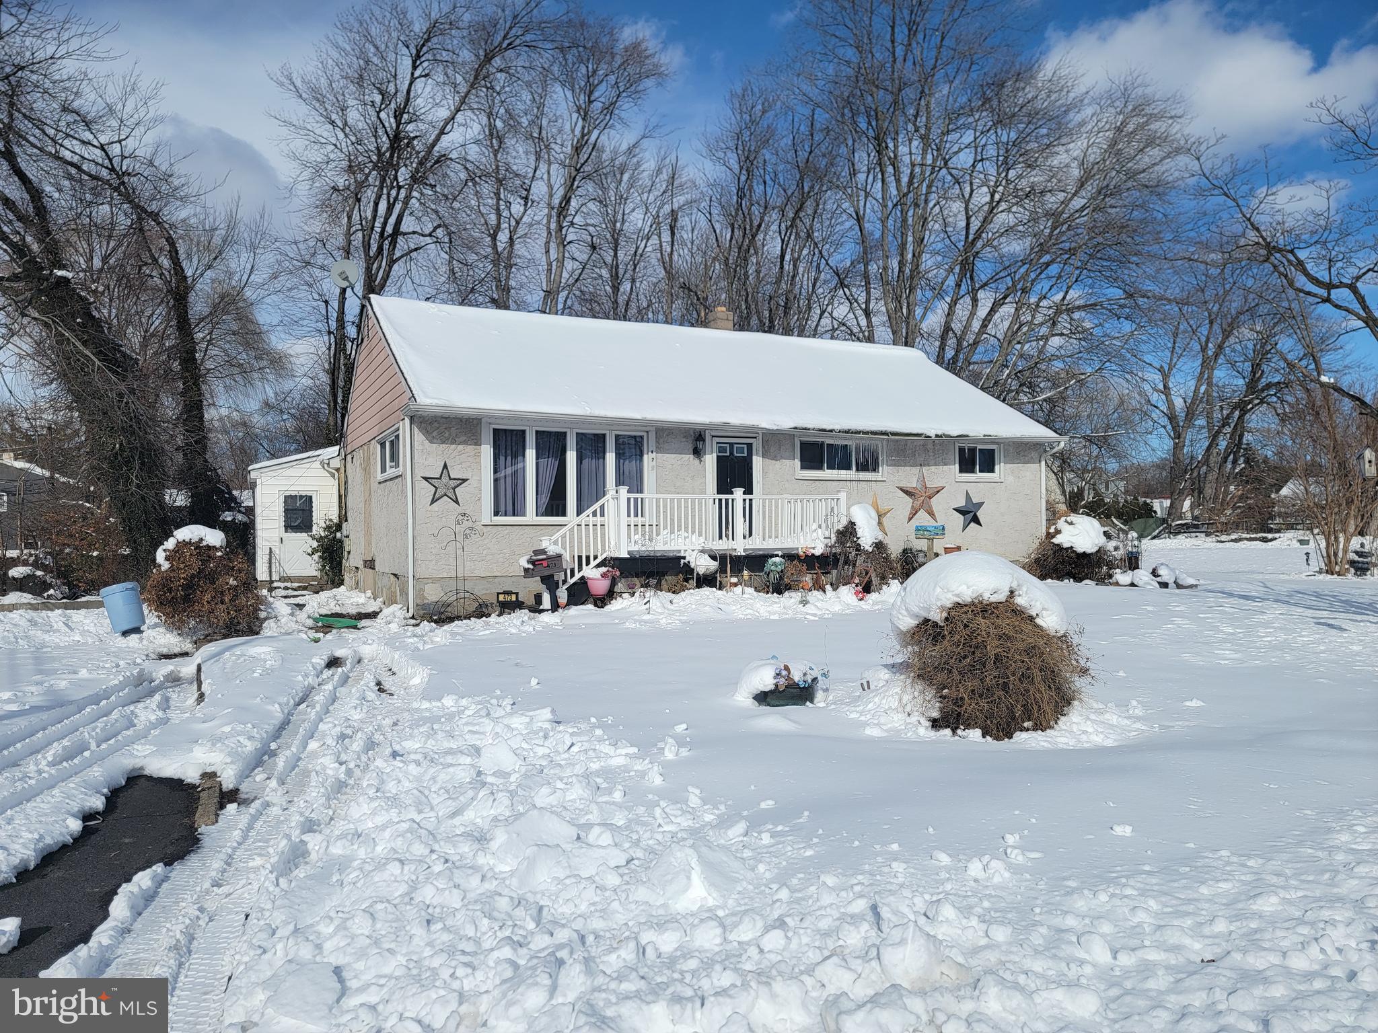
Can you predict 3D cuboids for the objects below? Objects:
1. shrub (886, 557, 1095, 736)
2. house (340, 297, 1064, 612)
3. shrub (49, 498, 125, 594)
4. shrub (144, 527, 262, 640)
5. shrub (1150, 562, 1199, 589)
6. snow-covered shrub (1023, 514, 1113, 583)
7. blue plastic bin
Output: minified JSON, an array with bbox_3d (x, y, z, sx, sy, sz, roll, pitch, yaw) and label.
[{"bbox_3d":[2.210,0.890,7.000,1.450,1.280,1.380,-1,-1,0],"label":"shrub"},{"bbox_3d":[0.133,-1.559,22.732,14.812,6.666,9.875,0,-1,-27],"label":"house"},{"bbox_3d":[-12.600,0.640,20.000,1.650,2.000,1.600,-1,-1,0],"label":"shrub"},{"bbox_3d":[-6.660,1.000,13.100,1.620,1.360,1.500,-1,-1,0],"label":"shrub"},{"bbox_3d":[9.910,1.200,19.500,1.000,0.550,0.850,-1,-1,0],"label":"shrub"},{"bbox_3d":[8.530,0.710,21.500,1.950,1.500,1.800,-1,-1,0],"label":"snow-covered shrub"},{"bbox_3d":[-7.887,1.297,13.300,0.550,0.700,0.550,-13,2,0],"label":"blue plastic bin"}]

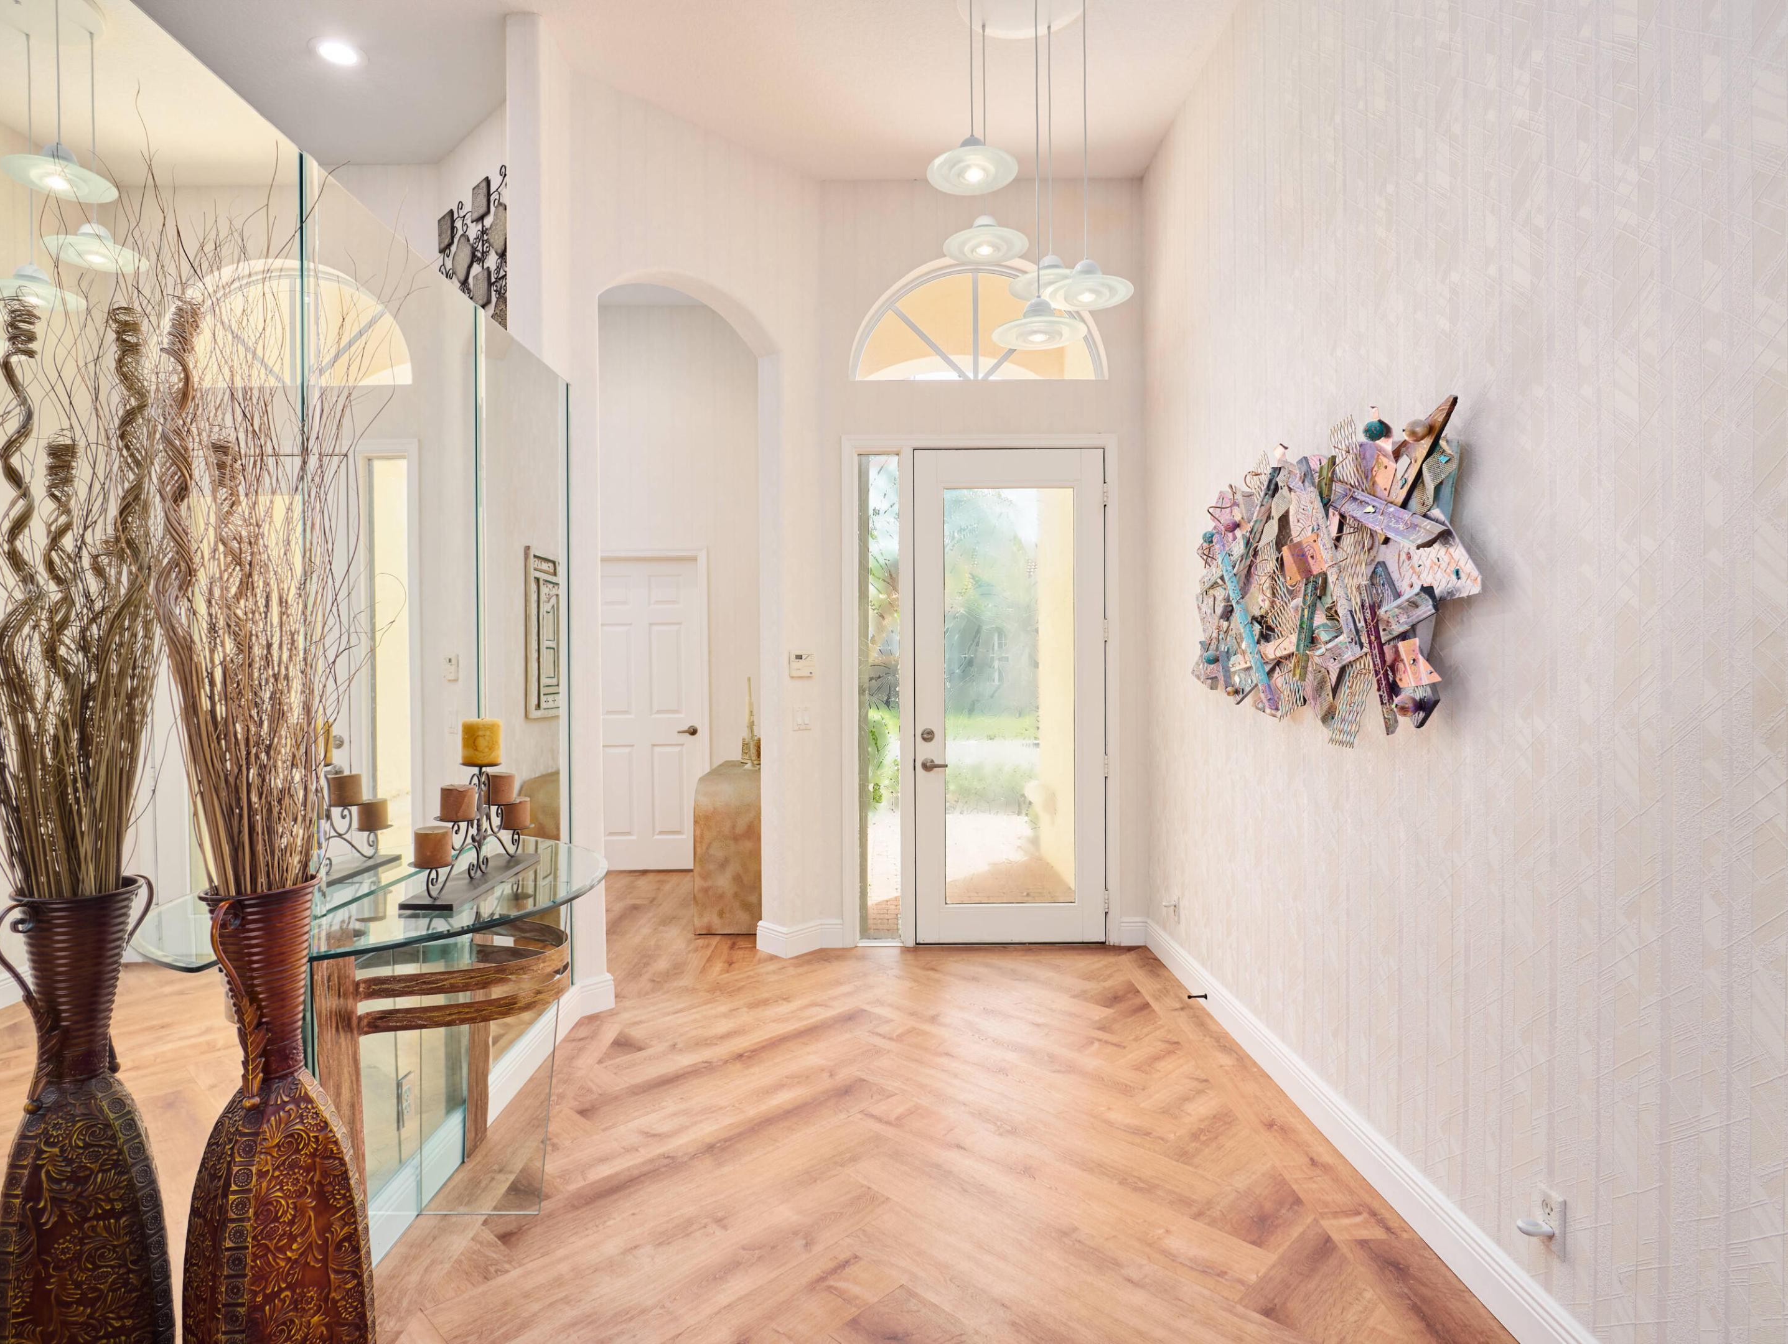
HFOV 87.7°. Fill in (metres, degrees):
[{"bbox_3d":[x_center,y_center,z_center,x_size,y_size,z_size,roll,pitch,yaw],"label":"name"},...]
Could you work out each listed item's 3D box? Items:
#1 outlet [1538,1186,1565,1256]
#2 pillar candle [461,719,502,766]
[{"bbox_3d":[1.264,1.058,1.795,0.012,0.118,0.072,0,1,-1],"label":"outlet"},{"bbox_3d":[-0.981,0.168,2.206,0.087,0.100,0.087,0,1,-1],"label":"pillar candle"}]

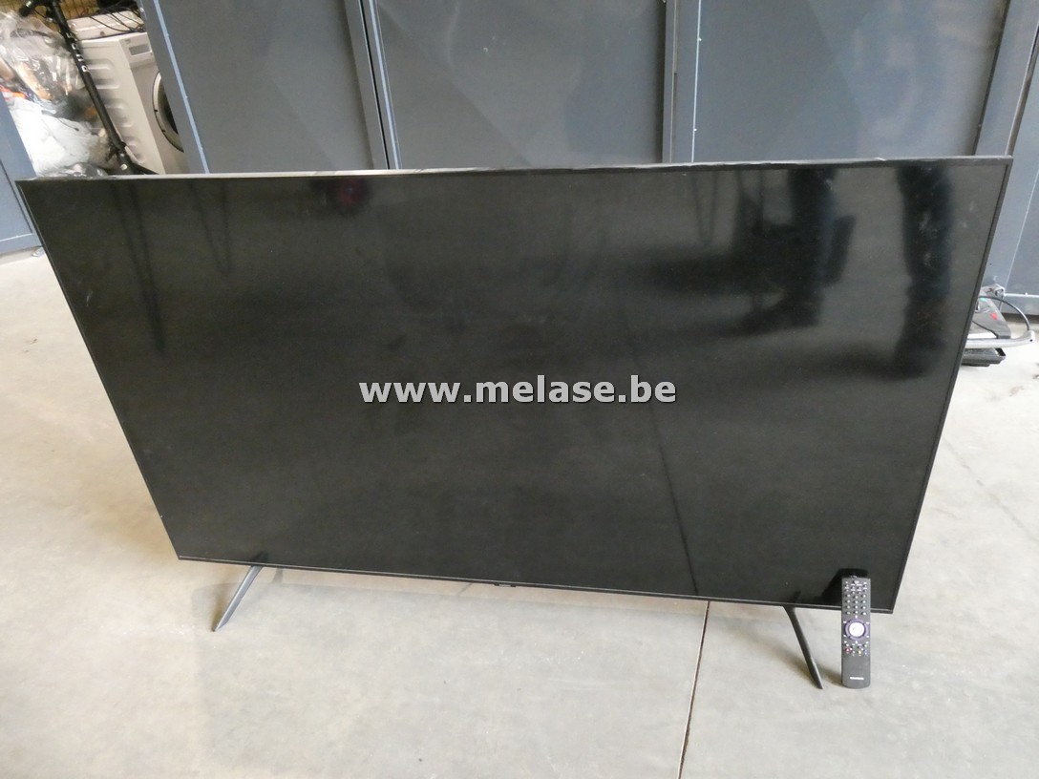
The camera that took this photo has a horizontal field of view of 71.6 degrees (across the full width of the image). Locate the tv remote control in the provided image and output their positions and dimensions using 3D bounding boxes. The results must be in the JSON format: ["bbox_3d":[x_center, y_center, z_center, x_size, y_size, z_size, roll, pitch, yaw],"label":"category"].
[{"bbox_3d":[0.591,0.424,1.269,0.048,0.198,0.020,-1,5,10],"label":"tv remote control"}]

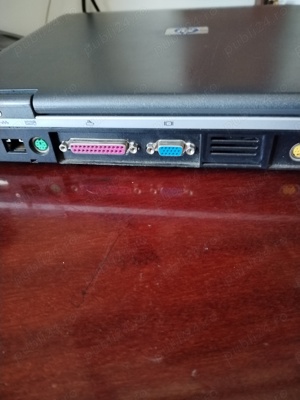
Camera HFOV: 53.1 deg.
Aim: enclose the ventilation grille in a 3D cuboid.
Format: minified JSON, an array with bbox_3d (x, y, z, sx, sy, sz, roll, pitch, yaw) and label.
[{"bbox_3d":[0.049,-0.030,0.180,0.034,0.021,0.005,3,39,9],"label":"ventilation grille"}]

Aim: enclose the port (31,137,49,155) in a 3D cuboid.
[{"bbox_3d":[-0.073,-0.037,0.200,0.012,0.012,0.005,3,39,9],"label":"port"}]

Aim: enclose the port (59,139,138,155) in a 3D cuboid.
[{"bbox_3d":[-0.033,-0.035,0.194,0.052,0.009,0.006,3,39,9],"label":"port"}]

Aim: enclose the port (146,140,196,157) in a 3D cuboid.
[{"bbox_3d":[0.013,-0.032,0.187,0.030,0.009,0.006,3,39,9],"label":"port"}]

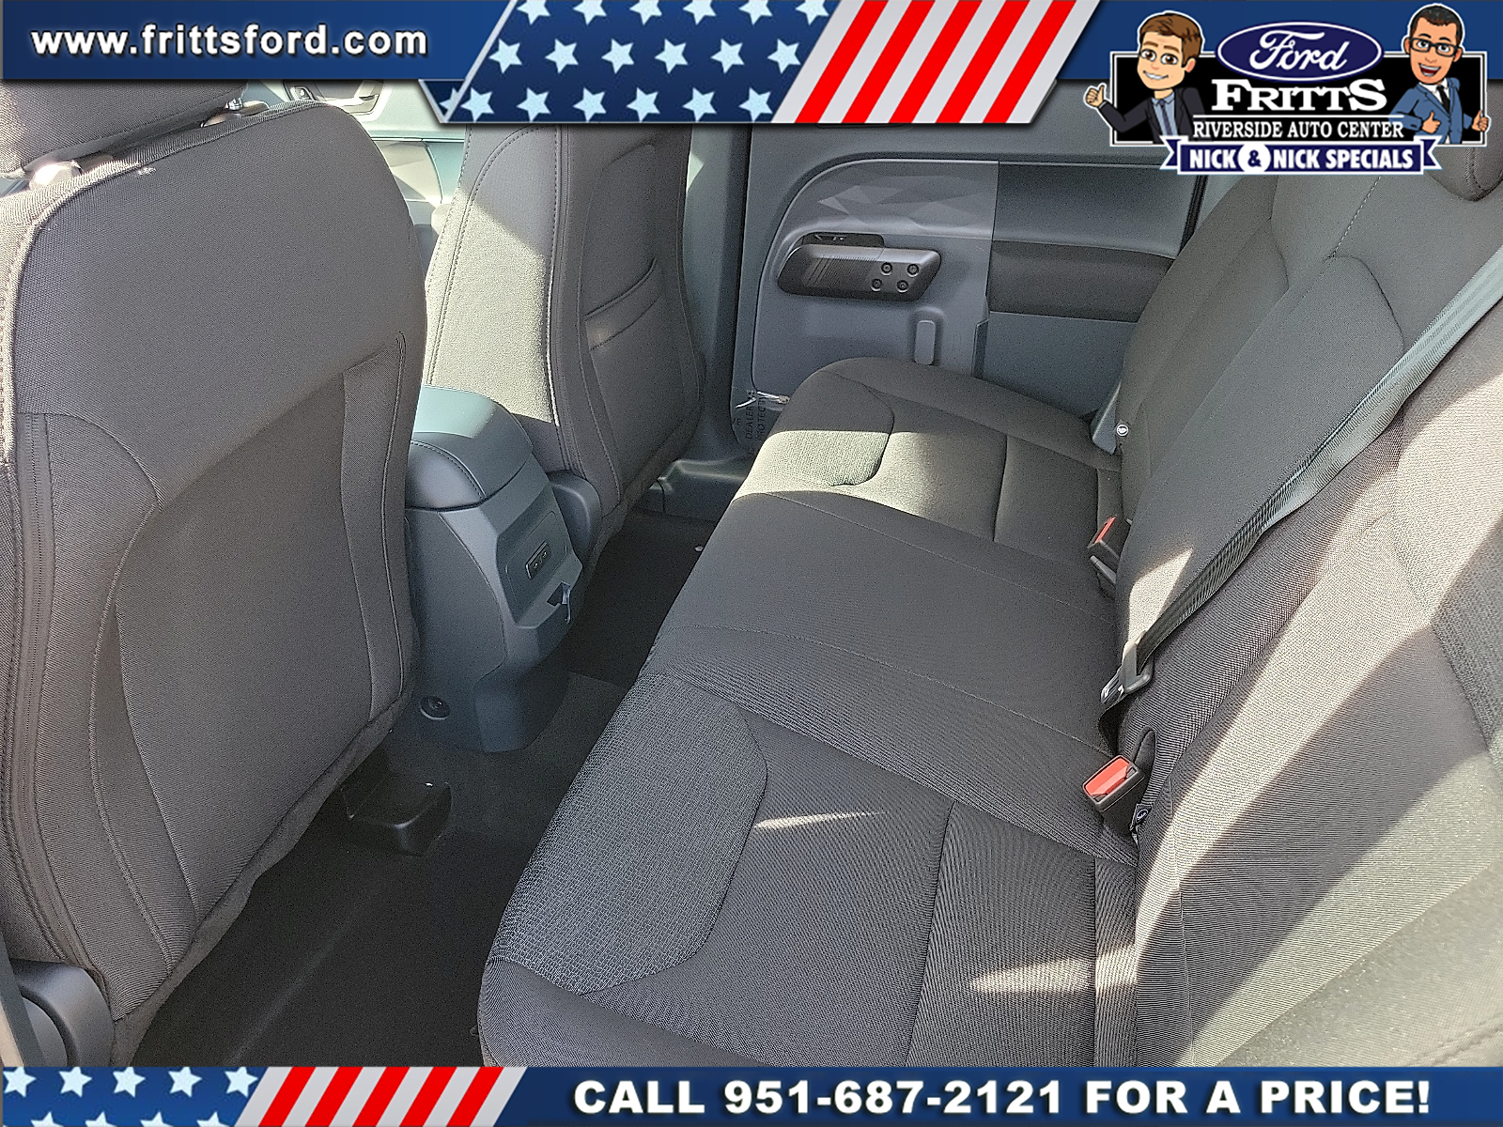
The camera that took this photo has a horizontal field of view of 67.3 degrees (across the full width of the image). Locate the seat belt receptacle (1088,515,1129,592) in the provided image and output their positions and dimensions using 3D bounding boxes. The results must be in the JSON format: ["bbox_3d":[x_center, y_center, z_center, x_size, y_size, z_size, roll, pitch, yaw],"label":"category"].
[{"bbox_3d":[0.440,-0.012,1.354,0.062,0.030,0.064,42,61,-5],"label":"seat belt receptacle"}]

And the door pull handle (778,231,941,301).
[{"bbox_3d":[0.167,-0.459,1.755,0.247,0.085,0.050,7,33,13],"label":"door pull handle"}]

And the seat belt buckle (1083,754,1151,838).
[{"bbox_3d":[0.335,0.212,1.026,0.048,0.068,0.028,-38,41,1],"label":"seat belt buckle"}]

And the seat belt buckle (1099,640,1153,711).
[{"bbox_3d":[0.385,0.112,1.160,0.020,0.078,0.065,25,40,-8],"label":"seat belt buckle"}]

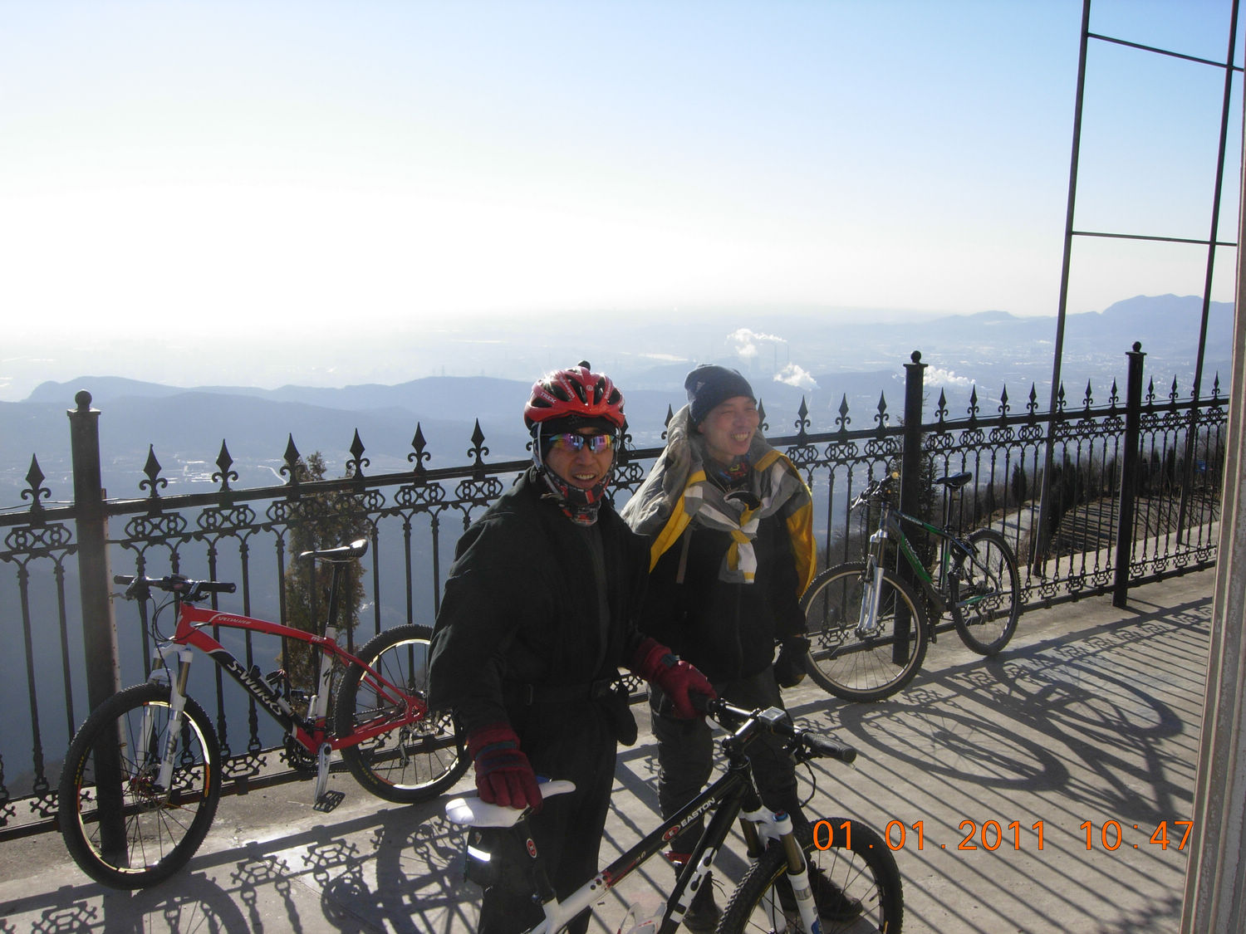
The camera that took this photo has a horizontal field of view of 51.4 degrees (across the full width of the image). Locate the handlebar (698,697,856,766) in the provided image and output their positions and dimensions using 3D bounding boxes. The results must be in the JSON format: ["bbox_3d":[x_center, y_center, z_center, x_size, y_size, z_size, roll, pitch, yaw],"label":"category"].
[{"bbox_3d":[0.305,0.612,3.033,0.150,0.100,0.630,-6,11,-36],"label":"handlebar"}]

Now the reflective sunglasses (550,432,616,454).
[{"bbox_3d":[-0.089,-0.053,2.860,0.147,0.050,0.130,-2,9,-15],"label":"reflective sunglasses"}]

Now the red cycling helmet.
[{"bbox_3d":[-0.109,-0.157,2.920,0.220,0.165,0.285,-2,9,-13],"label":"red cycling helmet"}]

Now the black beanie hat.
[{"bbox_3d":[0.295,-0.215,3.950,0.220,0.185,0.190,7,11,39],"label":"black beanie hat"}]

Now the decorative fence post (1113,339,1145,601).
[{"bbox_3d":[3.101,0.045,7.936,0.088,1.632,0.088,-6,11,-36],"label":"decorative fence post"}]

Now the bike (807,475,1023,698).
[{"bbox_3d":[1.517,0.553,6.487,1.730,1.010,0.580,-8,3,-44],"label":"bike"}]

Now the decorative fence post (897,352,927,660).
[{"bbox_3d":[1.493,0.213,6.752,0.088,1.632,0.088,-6,11,-36],"label":"decorative fence post"}]

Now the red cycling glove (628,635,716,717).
[{"bbox_3d":[0.125,0.520,3.180,0.240,0.120,0.110,37,18,-10],"label":"red cycling glove"}]

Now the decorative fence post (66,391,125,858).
[{"bbox_3d":[-1.775,0.547,4.383,0.088,1.632,0.088,-6,11,-36],"label":"decorative fence post"}]

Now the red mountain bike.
[{"bbox_3d":[-1.188,0.814,4.646,1.676,1.040,0.600,-7,2,-41],"label":"red mountain bike"}]

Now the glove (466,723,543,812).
[{"bbox_3d":[-0.240,0.612,2.630,0.125,0.200,0.090,-16,-28,-2],"label":"glove"}]

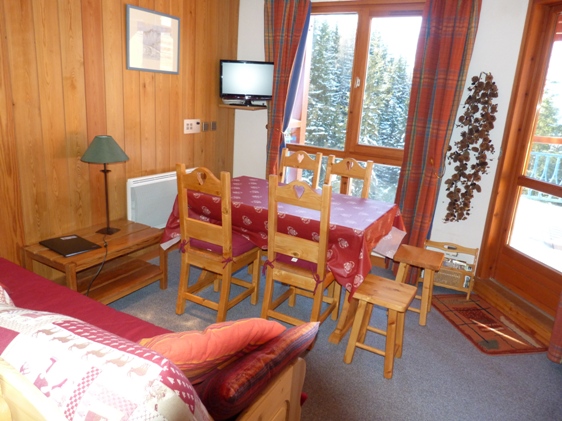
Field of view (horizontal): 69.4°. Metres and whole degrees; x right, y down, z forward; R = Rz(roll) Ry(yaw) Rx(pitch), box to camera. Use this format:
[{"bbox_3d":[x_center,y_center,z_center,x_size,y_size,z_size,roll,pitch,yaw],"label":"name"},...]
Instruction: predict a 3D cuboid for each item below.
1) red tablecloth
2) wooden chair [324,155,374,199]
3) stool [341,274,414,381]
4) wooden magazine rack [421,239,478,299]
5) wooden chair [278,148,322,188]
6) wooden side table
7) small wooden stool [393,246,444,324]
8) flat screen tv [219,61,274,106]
[{"bbox_3d":[0.053,0.123,3.036,1.535,0.465,0.959,12,16,28],"label":"red tablecloth"},{"bbox_3d":[0.472,0.064,3.562,0.424,1.010,0.444,14,17,34],"label":"wooden chair"},{"bbox_3d":[0.580,0.665,2.354,0.288,0.444,0.323,11,16,27],"label":"stool"},{"bbox_3d":[1.400,0.478,3.401,0.414,0.414,0.242,11,16,27],"label":"wooden magazine rack"},{"bbox_3d":[0.072,-0.050,3.905,0.434,1.010,0.444,12,16,30],"label":"wooden chair"},{"bbox_3d":[-1.232,0.412,2.820,0.429,0.460,0.838,11,15,24],"label":"wooden side table"},{"bbox_3d":[0.978,0.544,2.954,0.303,0.444,0.333,11,16,27],"label":"small wooden stool"},{"bbox_3d":[-0.318,-1.219,3.921,0.520,0.409,0.162,4,14,-1],"label":"flat screen tv"}]

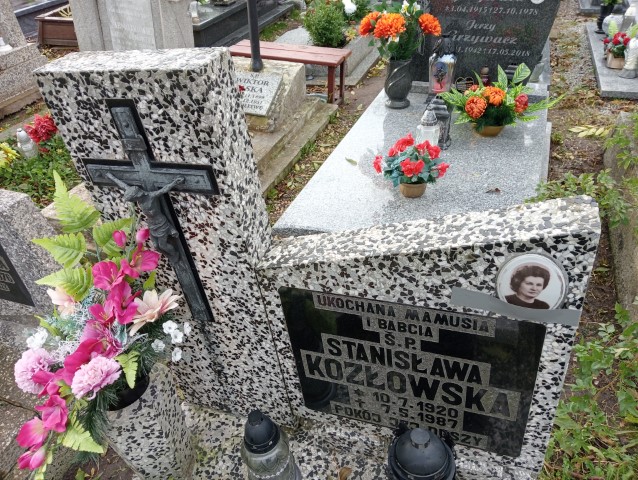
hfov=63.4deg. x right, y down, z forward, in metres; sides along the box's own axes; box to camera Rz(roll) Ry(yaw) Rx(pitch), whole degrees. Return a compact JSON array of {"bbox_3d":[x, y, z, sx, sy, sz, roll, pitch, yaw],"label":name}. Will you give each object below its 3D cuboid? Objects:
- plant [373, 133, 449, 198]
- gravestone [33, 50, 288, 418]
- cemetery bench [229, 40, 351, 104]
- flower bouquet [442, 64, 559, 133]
[{"bbox_3d":[0.364,-0.288,2.017,0.280,0.240,0.245,4,36,16],"label":"plant"},{"bbox_3d":[-0.238,0.061,1.075,0.298,0.881,0.101,6,39,19],"label":"gravestone"},{"bbox_3d":[-0.255,-1.386,4.362,1.209,0.410,0.270,20,42,34],"label":"cemetery bench"},{"bbox_3d":[0.850,-0.662,2.425,0.560,0.295,0.290,4,36,16],"label":"flower bouquet"}]

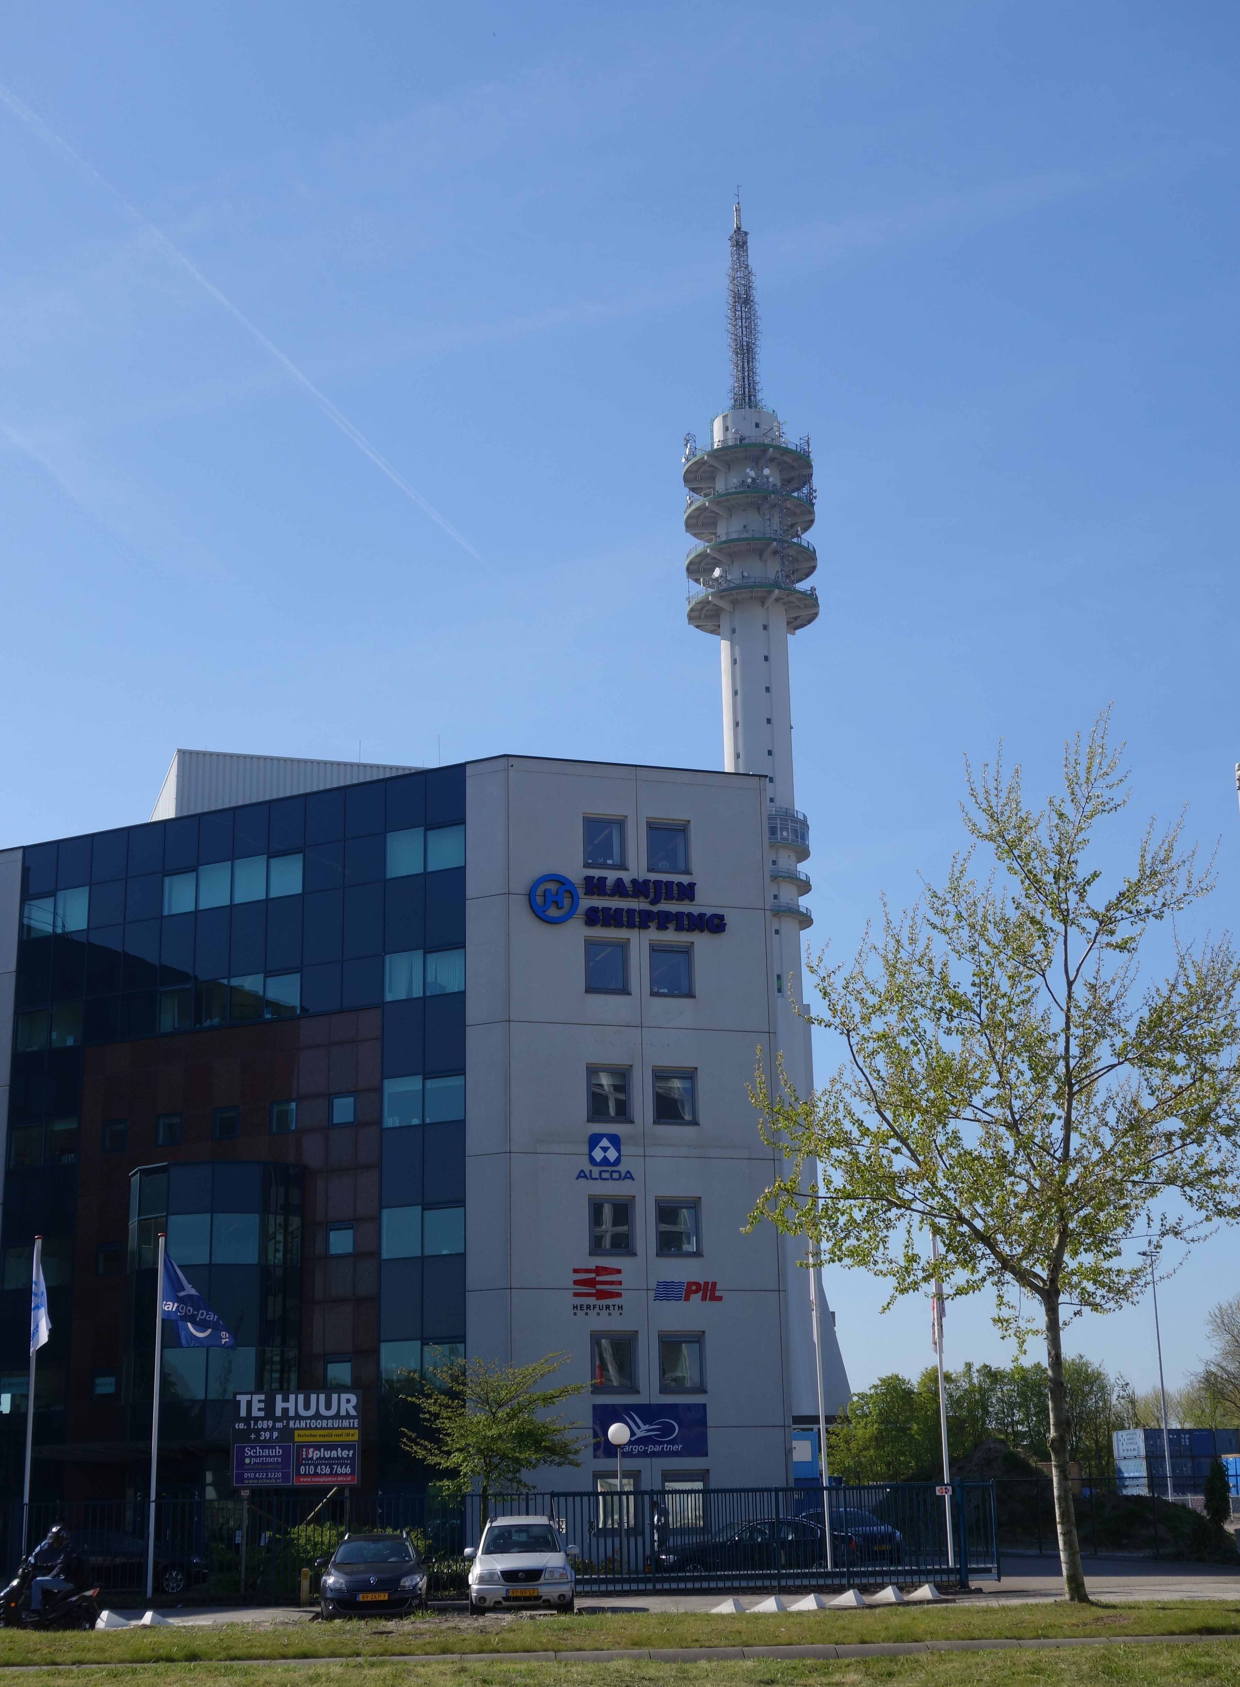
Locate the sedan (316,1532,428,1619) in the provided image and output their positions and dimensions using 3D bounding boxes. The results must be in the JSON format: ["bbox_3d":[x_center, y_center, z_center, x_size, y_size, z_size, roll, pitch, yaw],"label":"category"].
[{"bbox_3d":[-4.448,13.233,42.113,1.860,1.490,4.480,0,-16,-5],"label":"sedan"}]

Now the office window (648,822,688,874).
[{"bbox_3d":[1.288,0.125,63.344,1.220,1.500,0.160,4,-17,-17],"label":"office window"}]

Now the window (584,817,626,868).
[{"bbox_3d":[-0.435,0.001,65.713,1.260,1.570,0.160,4,-16,-17],"label":"window"}]

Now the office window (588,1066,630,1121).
[{"bbox_3d":[-0.307,6.578,60.892,1.220,1.500,0.160,4,-17,-17],"label":"office window"}]

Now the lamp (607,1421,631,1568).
[{"bbox_3d":[0.002,15.426,54.354,0.500,3.732,0.500,0,-16,-5],"label":"lamp"}]

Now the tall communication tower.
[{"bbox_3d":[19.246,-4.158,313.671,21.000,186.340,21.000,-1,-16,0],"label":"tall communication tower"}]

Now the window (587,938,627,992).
[{"bbox_3d":[-0.362,3.273,61.862,1.220,1.500,0.160,4,-17,-17],"label":"window"}]

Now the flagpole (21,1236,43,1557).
[{"bbox_3d":[-13.192,12.803,51.998,0.120,8.000,0.120,-1,-16,0],"label":"flagpole"}]

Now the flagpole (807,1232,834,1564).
[{"bbox_3d":[4.546,12.736,53.004,0.120,8.000,0.120,-1,-16,0],"label":"flagpole"}]

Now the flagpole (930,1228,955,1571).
[{"bbox_3d":[7.415,12.804,53.513,0.120,8.052,0.120,0,-16,-5],"label":"flagpole"}]

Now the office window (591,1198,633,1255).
[{"bbox_3d":[-0.233,9.883,59.927,1.220,1.500,0.160,4,-17,-17],"label":"office window"}]

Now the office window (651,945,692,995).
[{"bbox_3d":[1.360,3.410,62.385,1.220,1.500,0.160,4,-17,-17],"label":"office window"}]

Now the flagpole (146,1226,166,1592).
[{"bbox_3d":[-10.378,12.754,52.016,0.120,7.991,0.120,0,-16,-5],"label":"flagpole"}]

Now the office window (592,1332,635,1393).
[{"bbox_3d":[-0.160,13.821,61.830,1.260,1.570,0.160,4,-16,-17],"label":"office window"}]

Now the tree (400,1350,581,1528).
[{"bbox_3d":[-2.982,14.404,53.610,4.400,5.405,4.400,0,-16,-5],"label":"tree"}]

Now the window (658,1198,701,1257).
[{"bbox_3d":[1.497,10.002,60.457,1.220,1.500,0.160,4,-17,-17],"label":"window"}]

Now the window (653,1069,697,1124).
[{"bbox_3d":[1.523,7.031,64.348,1.260,1.570,0.160,4,-16,-17],"label":"window"}]

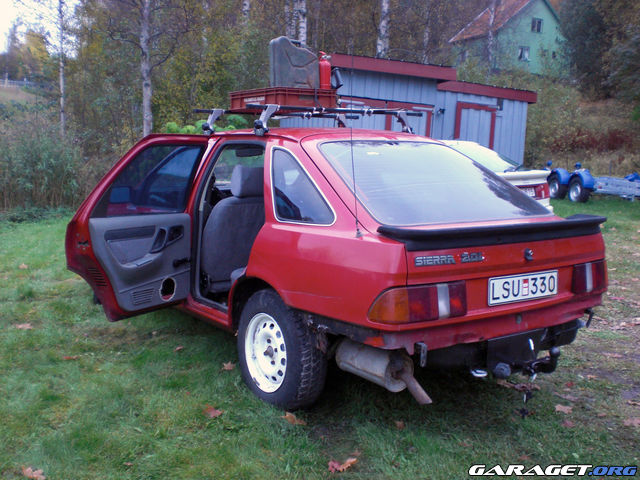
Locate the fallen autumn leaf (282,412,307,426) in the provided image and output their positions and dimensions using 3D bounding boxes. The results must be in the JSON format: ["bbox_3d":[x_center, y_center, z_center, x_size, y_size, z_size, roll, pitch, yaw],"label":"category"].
[{"bbox_3d":[-0.118,0.833,3.259,0.110,0.027,0.100,1,8,0],"label":"fallen autumn leaf"}]

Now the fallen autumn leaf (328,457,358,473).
[{"bbox_3d":[0.094,0.899,2.816,0.120,0.030,0.100,1,8,0],"label":"fallen autumn leaf"}]

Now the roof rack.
[{"bbox_3d":[-0.056,-0.720,4.362,1.280,0.165,0.710,-5,10,-36],"label":"roof rack"}]

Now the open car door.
[{"bbox_3d":[-0.890,-0.066,3.624,0.220,0.980,0.890,6,10,30],"label":"open car door"}]

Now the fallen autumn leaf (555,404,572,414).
[{"bbox_3d":[1.199,0.834,3.459,0.085,0.020,0.080,1,8,0],"label":"fallen autumn leaf"}]

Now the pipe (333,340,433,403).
[{"bbox_3d":[0.272,0.555,3.158,0.180,0.200,0.610,-5,10,-36],"label":"pipe"}]

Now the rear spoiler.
[{"bbox_3d":[0.841,-0.039,3.191,1.430,0.105,0.250,-5,10,-36],"label":"rear spoiler"}]

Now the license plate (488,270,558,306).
[{"bbox_3d":[0.911,0.210,3.121,0.475,0.115,0.012,-5,10,-36],"label":"license plate"}]

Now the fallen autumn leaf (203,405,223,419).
[{"bbox_3d":[-0.509,0.812,3.329,0.100,0.030,0.100,1,8,0],"label":"fallen autumn leaf"}]

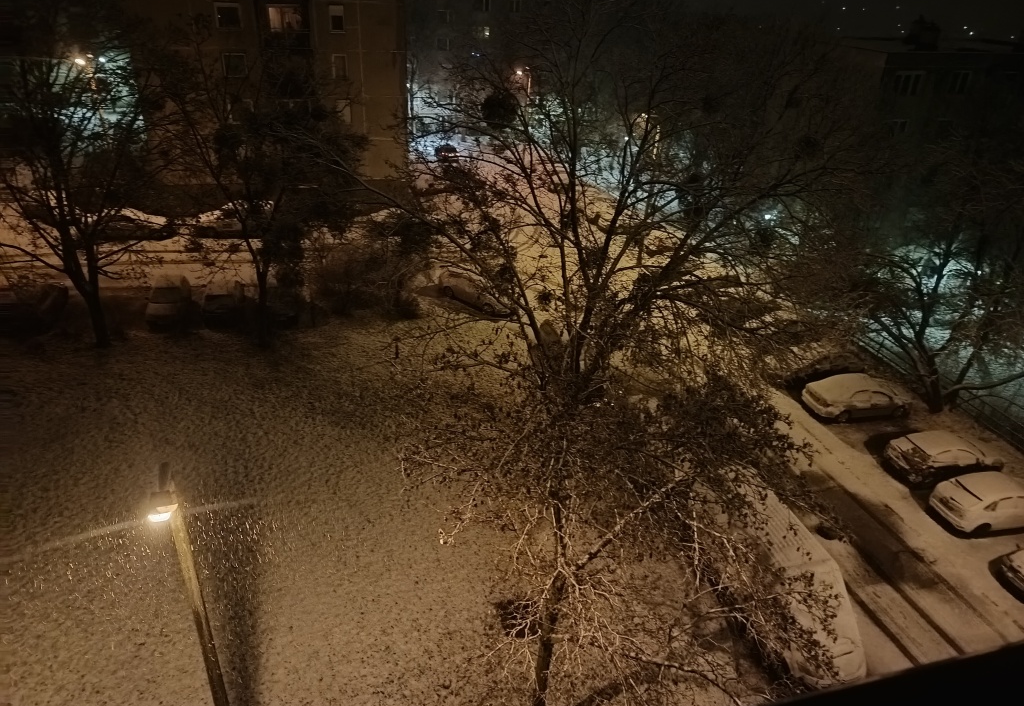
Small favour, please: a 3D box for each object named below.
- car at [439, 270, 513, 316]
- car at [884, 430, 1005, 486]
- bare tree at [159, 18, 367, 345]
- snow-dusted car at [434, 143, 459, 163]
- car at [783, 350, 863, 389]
[{"bbox_3d":[-1.515,-3.134,35.295,4.400,1.460,1.750,23,32,35],"label":"car"},{"bbox_3d":[15.586,3.705,25.506,4.150,1.480,1.750,-4,26,-14],"label":"car"},{"bbox_3d":[-10.148,-6.007,28.292,8.300,12.500,8.200,1,25,0],"label":"bare tree"},{"bbox_3d":[-6.375,-19.893,69.011,1.780,1.500,4.300,-4,26,-14],"label":"snow-dusted car"},{"bbox_3d":[13.800,0.688,31.346,4.050,1.460,1.720,-4,26,-14],"label":"car"}]

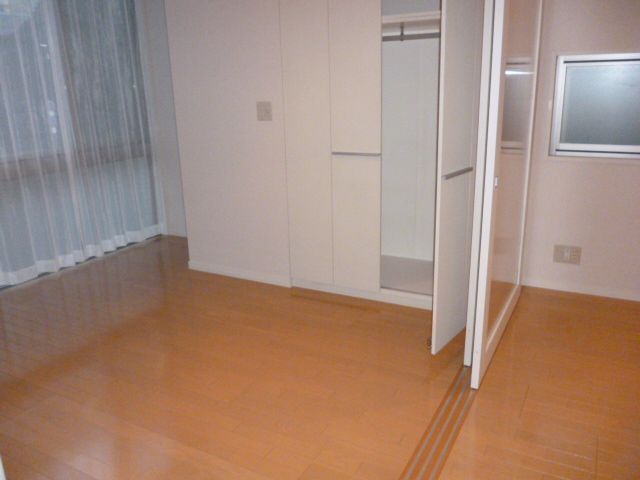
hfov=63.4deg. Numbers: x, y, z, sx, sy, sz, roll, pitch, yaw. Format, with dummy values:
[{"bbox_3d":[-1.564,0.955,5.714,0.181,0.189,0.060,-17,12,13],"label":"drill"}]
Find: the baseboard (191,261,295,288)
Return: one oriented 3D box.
[{"bbox_3d":[-0.617,0.251,3.856,0.945,0.072,0.018,7,18,28],"label":"baseboard"}]

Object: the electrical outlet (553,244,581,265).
[{"bbox_3d":[1.611,0.100,3.372,0.161,0.120,0.012,7,18,28],"label":"electrical outlet"}]

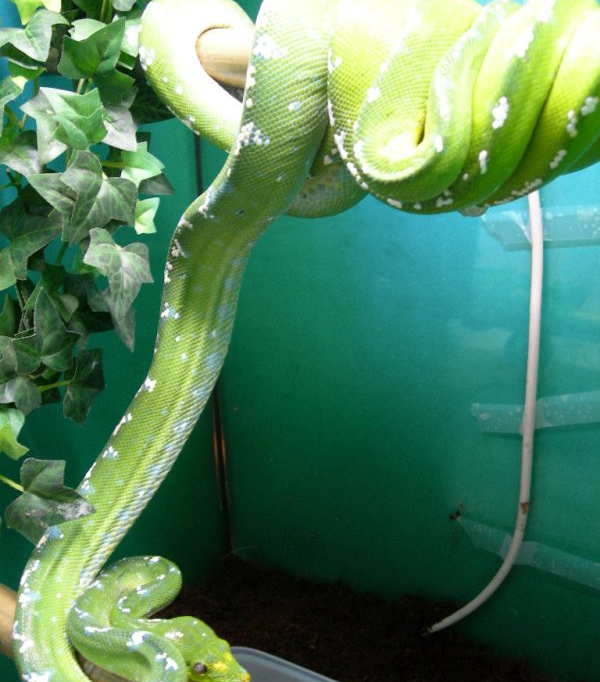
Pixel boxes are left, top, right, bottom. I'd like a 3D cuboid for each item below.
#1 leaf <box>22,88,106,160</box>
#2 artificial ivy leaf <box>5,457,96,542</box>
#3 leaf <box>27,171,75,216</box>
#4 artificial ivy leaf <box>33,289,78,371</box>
[{"bbox_3d":[-0.140,-0.130,0.525,0.051,0.044,0.020,0,-11,-6],"label":"leaf"},{"bbox_3d":[-0.126,0.080,0.440,0.045,0.014,0.042,7,53,-12],"label":"artificial ivy leaf"},{"bbox_3d":[-0.136,-0.082,0.490,0.034,0.030,0.010,0,-12,-22],"label":"leaf"},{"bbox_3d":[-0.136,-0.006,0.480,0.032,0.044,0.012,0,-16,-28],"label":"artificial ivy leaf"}]

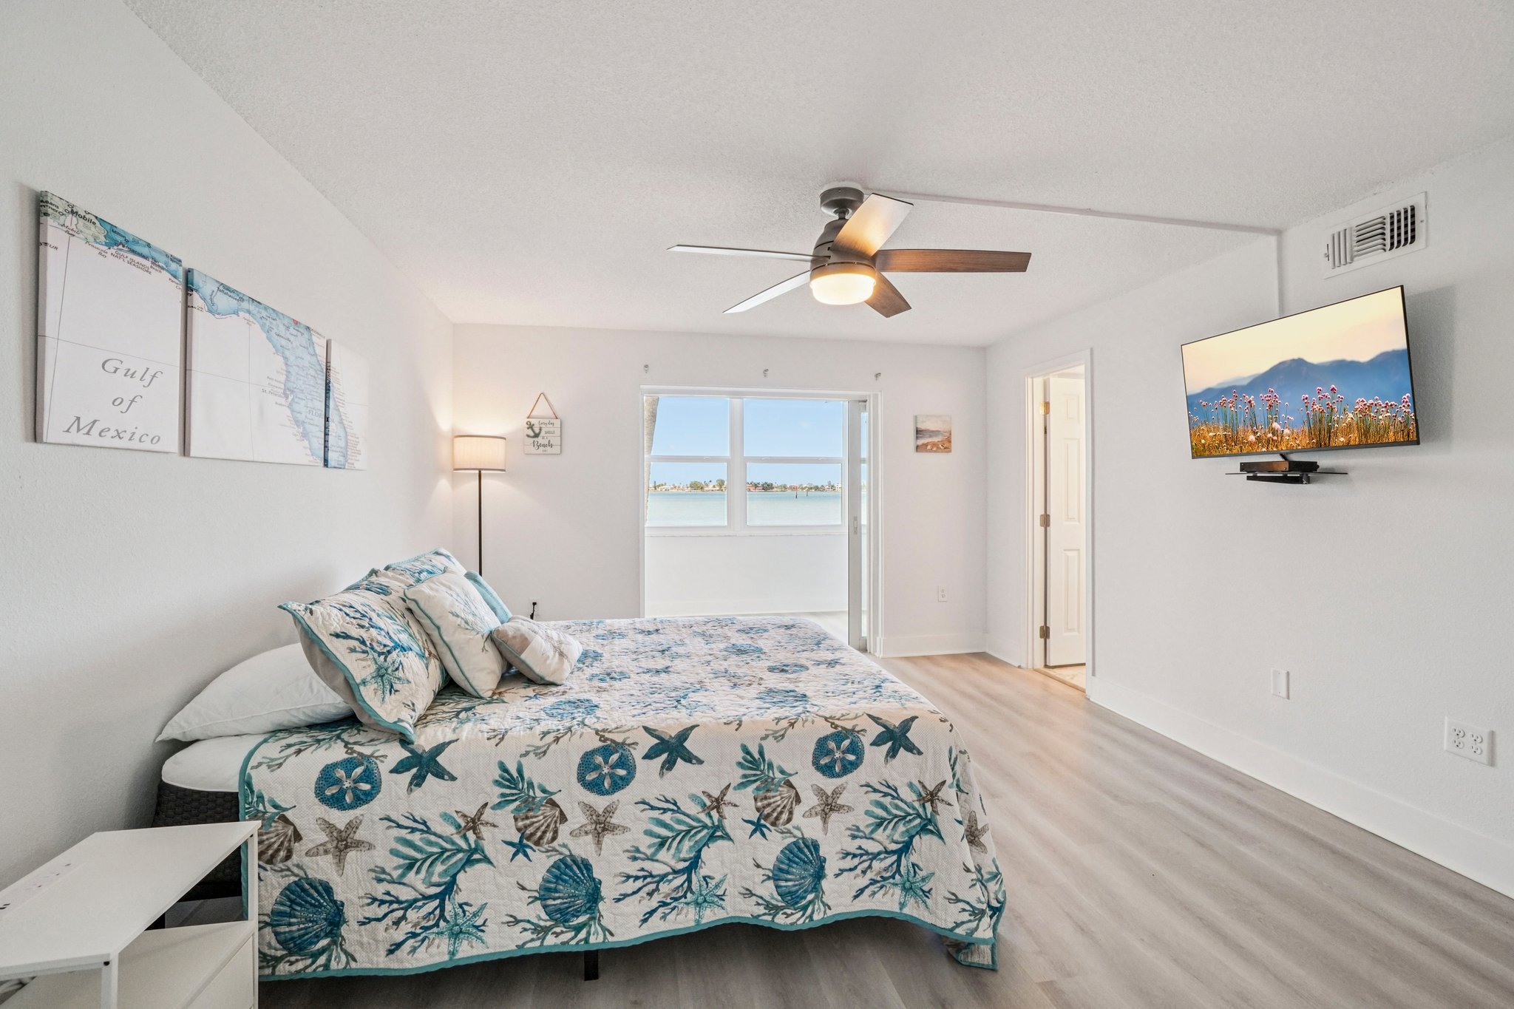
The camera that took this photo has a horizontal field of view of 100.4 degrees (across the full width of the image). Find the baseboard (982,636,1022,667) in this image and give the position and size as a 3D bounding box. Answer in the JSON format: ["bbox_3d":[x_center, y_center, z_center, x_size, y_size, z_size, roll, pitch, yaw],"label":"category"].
[{"bbox_3d":[1.890,1.113,4.834,0.015,0.145,0.445,-1,1,-12],"label":"baseboard"}]

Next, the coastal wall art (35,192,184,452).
[{"bbox_3d":[-1.411,-0.360,1.390,0.025,0.499,0.380,-1,1,-12],"label":"coastal wall art"}]

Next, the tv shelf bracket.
[{"bbox_3d":[2.193,-0.113,2.640,0.210,0.058,0.330,0,1,-11],"label":"tv shelf bracket"}]

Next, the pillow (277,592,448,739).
[{"bbox_3d":[-1.137,0.438,2.019,0.510,0.190,0.670,43,-2,-3],"label":"pillow"}]

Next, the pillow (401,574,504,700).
[{"bbox_3d":[-1.037,0.432,2.238,0.160,0.430,0.430,-36,7,-9],"label":"pillow"}]

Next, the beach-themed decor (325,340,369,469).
[{"bbox_3d":[-1.657,-0.387,2.549,0.025,0.489,0.360,-1,1,-12],"label":"beach-themed decor"}]

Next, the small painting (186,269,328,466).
[{"bbox_3d":[-1.535,-0.371,1.977,0.025,0.486,0.741,-1,1,-12],"label":"small painting"}]

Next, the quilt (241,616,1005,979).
[{"bbox_3d":[-0.361,0.855,2.258,1.830,0.660,1.420,-1,1,-9],"label":"quilt"}]

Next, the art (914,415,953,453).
[{"bbox_3d":[1.377,-0.545,4.912,0.295,0.289,0.025,-1,1,-12],"label":"art"}]

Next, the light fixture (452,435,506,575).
[{"bbox_3d":[-1.774,0.380,4.058,0.350,1.670,0.350,0,1,-11],"label":"light fixture"}]

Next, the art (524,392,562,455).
[{"bbox_3d":[-1.464,-0.549,4.315,0.243,0.420,0.015,-1,1,-12],"label":"art"}]

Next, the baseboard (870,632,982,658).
[{"bbox_3d":[1.377,1.105,4.948,0.920,0.150,0.017,0,1,-11],"label":"baseboard"}]

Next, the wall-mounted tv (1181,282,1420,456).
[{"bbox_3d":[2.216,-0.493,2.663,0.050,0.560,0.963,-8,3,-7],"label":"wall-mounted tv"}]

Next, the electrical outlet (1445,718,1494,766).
[{"bbox_3d":[2.409,0.804,2.136,0.010,0.115,0.116,0,1,-11],"label":"electrical outlet"}]

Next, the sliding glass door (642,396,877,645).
[{"bbox_3d":[0.039,0.177,4.726,1.740,2.005,0.100,-1,1,-12],"label":"sliding glass door"}]

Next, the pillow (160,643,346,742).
[{"bbox_3d":[-1.314,0.510,1.947,0.500,0.190,0.680,0,1,-11],"label":"pillow"}]

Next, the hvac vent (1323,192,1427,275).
[{"bbox_3d":[2.332,-1.017,2.404,0.020,0.202,0.340,-1,1,-12],"label":"hvac vent"}]

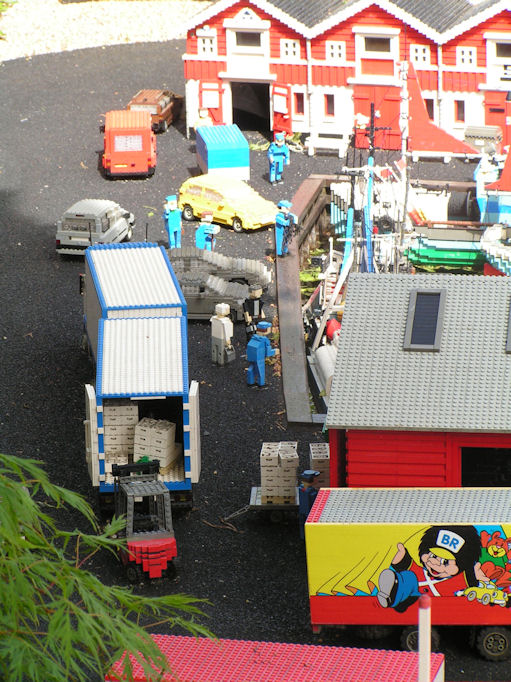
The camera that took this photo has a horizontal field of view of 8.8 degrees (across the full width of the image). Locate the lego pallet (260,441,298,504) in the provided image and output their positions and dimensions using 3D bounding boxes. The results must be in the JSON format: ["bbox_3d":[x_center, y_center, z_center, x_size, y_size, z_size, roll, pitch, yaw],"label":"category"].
[{"bbox_3d":[0.032,0.182,4.551,0.050,0.067,0.058,0,19,5],"label":"lego pallet"}]

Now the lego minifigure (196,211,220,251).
[{"bbox_3d":[-0.084,-0.180,5.772,0.033,0.094,0.031,11,23,33],"label":"lego minifigure"}]

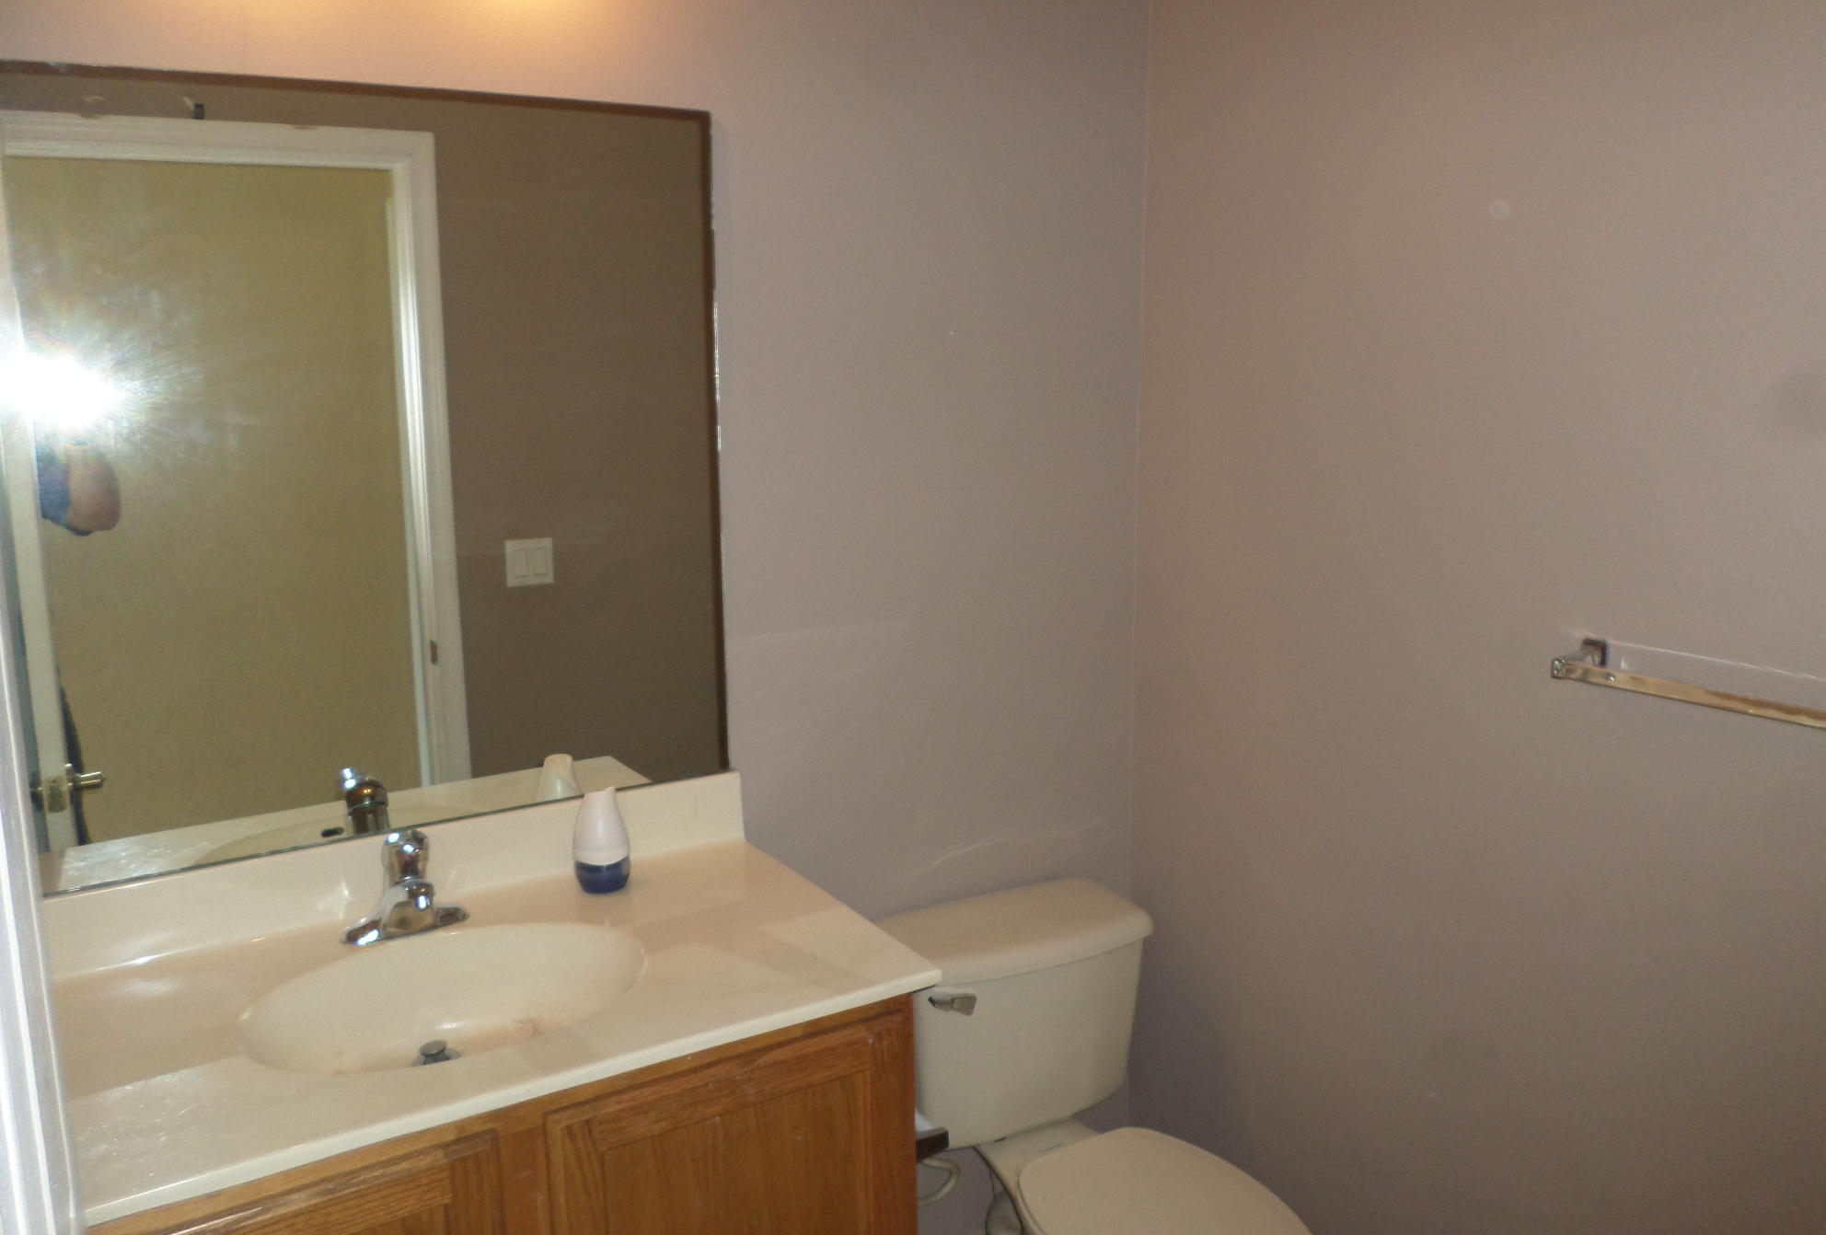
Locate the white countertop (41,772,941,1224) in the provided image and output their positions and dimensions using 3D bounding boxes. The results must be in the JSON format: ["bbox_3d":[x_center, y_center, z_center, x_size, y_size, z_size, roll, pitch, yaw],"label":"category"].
[{"bbox_3d":[-0.520,0.377,1.515,0.940,0.124,0.553,-7,12,-31],"label":"white countertop"}]

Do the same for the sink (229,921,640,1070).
[{"bbox_3d":[-0.521,0.484,1.508,0.439,0.130,0.350,-7,12,-31],"label":"sink"}]

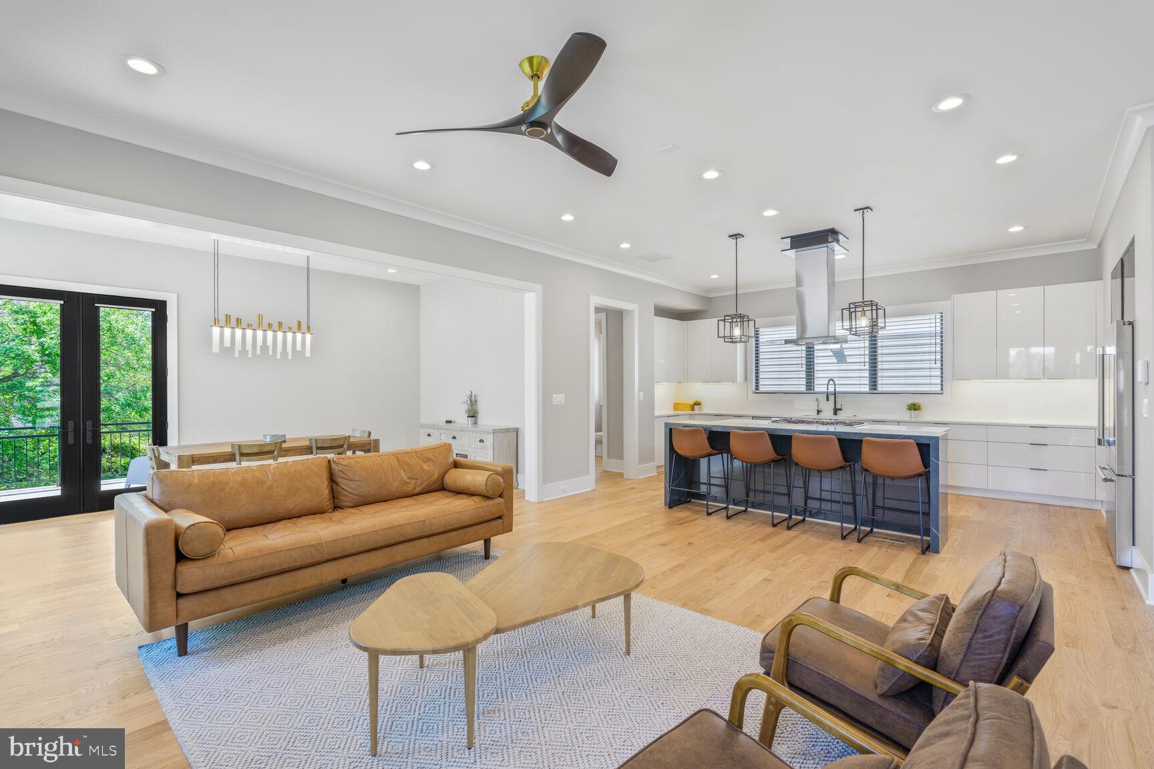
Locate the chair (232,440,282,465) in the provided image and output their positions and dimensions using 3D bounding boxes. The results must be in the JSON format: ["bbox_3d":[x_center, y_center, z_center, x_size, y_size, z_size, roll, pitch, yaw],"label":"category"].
[{"bbox_3d":[-3.297,0.979,5.165,0.520,0.840,0.460,0,0,44],"label":"chair"}]

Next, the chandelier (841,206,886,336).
[{"bbox_3d":[2.717,-1.067,4.856,0.300,1.195,0.300,0,0,42],"label":"chandelier"}]

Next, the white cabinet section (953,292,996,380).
[{"bbox_3d":[4.942,-0.588,6.359,0.423,1.058,0.345,0,0,42],"label":"white cabinet section"}]

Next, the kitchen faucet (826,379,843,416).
[{"bbox_3d":[3.805,0.191,7.615,0.270,0.545,0.140,0,0,-33],"label":"kitchen faucet"}]

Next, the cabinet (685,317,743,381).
[{"bbox_3d":[2.394,-0.568,8.823,0.930,1.080,0.330,0,0,42],"label":"cabinet"}]

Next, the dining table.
[{"bbox_3d":[-3.037,0.970,5.195,0.845,0.755,1.750,0,0,42],"label":"dining table"}]

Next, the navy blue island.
[{"bbox_3d":[2.346,0.901,5.405,2.560,0.946,1.165,0,0,42],"label":"navy blue island"}]

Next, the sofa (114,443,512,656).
[{"bbox_3d":[-1.601,0.911,3.511,0.985,0.850,2.220,0,0,42],"label":"sofa"}]

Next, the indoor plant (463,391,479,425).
[{"bbox_3d":[-1.439,0.329,6.901,0.200,0.480,0.200,0,0,0],"label":"indoor plant"}]

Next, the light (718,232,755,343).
[{"bbox_3d":[1.795,-1.062,5.743,0.300,1.200,0.300,0,0,42],"label":"light"}]

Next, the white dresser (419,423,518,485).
[{"bbox_3d":[-1.544,0.991,7.213,1.680,0.810,0.460,0,0,42],"label":"white dresser"}]

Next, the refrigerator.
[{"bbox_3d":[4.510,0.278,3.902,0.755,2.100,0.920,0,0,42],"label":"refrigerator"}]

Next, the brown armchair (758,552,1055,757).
[{"bbox_3d":[1.074,0.930,1.708,0.780,0.785,0.660,0,0,42],"label":"brown armchair"}]

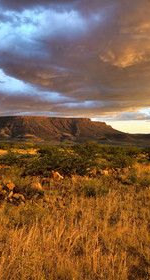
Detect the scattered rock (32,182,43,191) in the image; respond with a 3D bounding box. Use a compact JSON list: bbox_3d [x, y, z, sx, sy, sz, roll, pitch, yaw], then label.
[{"bbox_3d":[-1.366,1.693,8.070,0.412,0.274,0.350,0,-1,0],"label":"scattered rock"}]

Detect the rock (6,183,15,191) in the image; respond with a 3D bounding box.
[{"bbox_3d":[-2.022,1.481,7.000,0.276,0.221,0.256,0,-1,-16],"label":"rock"}]

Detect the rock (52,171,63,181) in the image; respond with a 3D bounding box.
[{"bbox_3d":[-0.781,1.584,9.886,0.504,0.420,0.429,0,-1,0],"label":"rock"}]

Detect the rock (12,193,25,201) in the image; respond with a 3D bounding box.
[{"bbox_3d":[-1.572,1.622,6.250,0.342,0.219,0.282,0,-1,-14],"label":"rock"}]

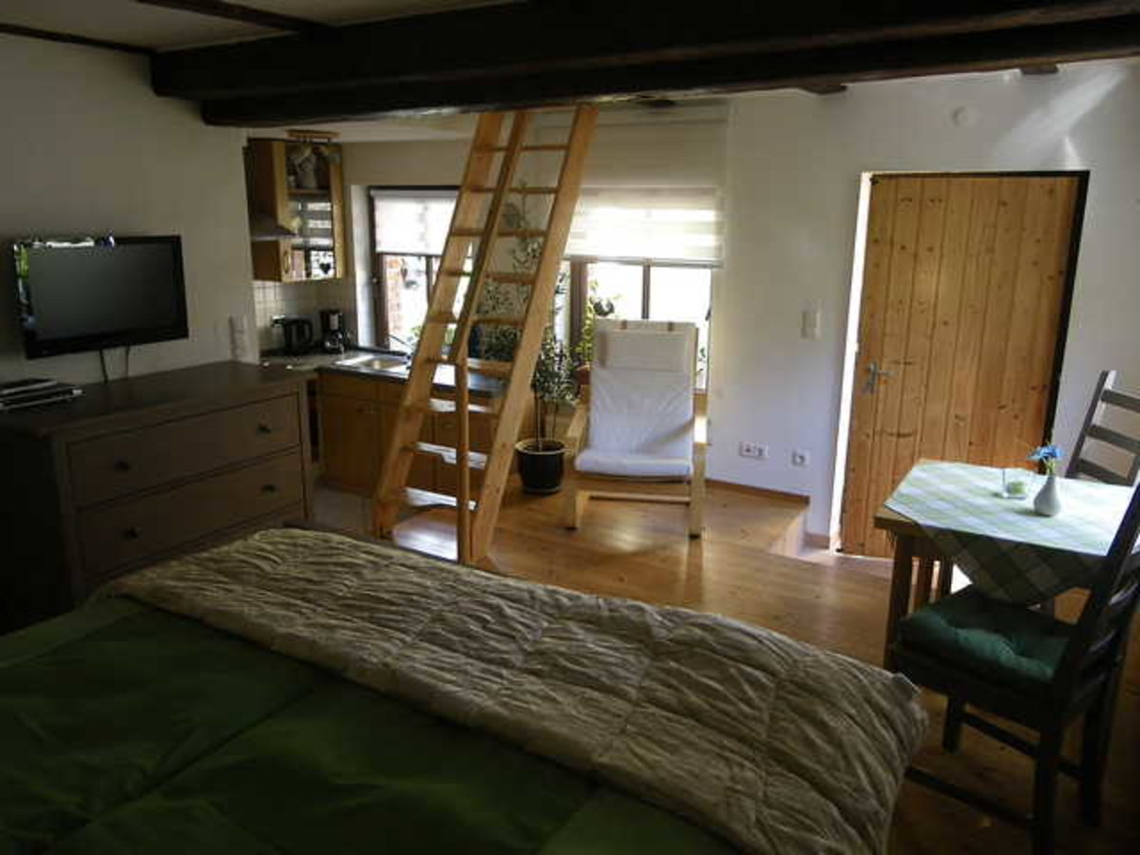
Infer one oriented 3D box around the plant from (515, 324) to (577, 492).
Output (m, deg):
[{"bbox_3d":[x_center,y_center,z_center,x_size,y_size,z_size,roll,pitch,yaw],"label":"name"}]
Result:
[{"bbox_3d":[-0.157,-0.096,5.170,0.340,0.902,0.340,1,13,0],"label":"plant"}]

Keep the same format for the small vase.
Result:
[{"bbox_3d":[1.343,0.182,2.576,0.077,0.114,0.077,8,15,30],"label":"small vase"}]

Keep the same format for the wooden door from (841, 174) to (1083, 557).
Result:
[{"bbox_3d":[1.829,-0.218,4.445,0.890,1.920,0.060,7,15,24],"label":"wooden door"}]

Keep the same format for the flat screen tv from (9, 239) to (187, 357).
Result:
[{"bbox_3d":[-1.558,-0.445,3.081,0.070,0.360,0.585,8,15,30],"label":"flat screen tv"}]

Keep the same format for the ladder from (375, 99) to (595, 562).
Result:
[{"bbox_3d":[-0.406,-0.551,4.511,0.600,2.090,1.170,8,15,30],"label":"ladder"}]

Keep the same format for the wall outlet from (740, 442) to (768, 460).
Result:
[{"bbox_3d":[1.004,0.129,5.048,0.152,0.082,0.020,8,15,30],"label":"wall outlet"}]

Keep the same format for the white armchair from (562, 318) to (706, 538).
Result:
[{"bbox_3d":[0.381,-0.038,4.802,0.680,0.970,0.800,3,14,10],"label":"white armchair"}]

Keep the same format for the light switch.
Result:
[{"bbox_3d":[1.239,-0.530,4.752,0.090,0.150,0.020,8,15,30],"label":"light switch"}]

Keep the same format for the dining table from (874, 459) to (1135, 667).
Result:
[{"bbox_3d":[1.326,0.581,2.742,0.730,0.740,0.730,8,15,30],"label":"dining table"}]

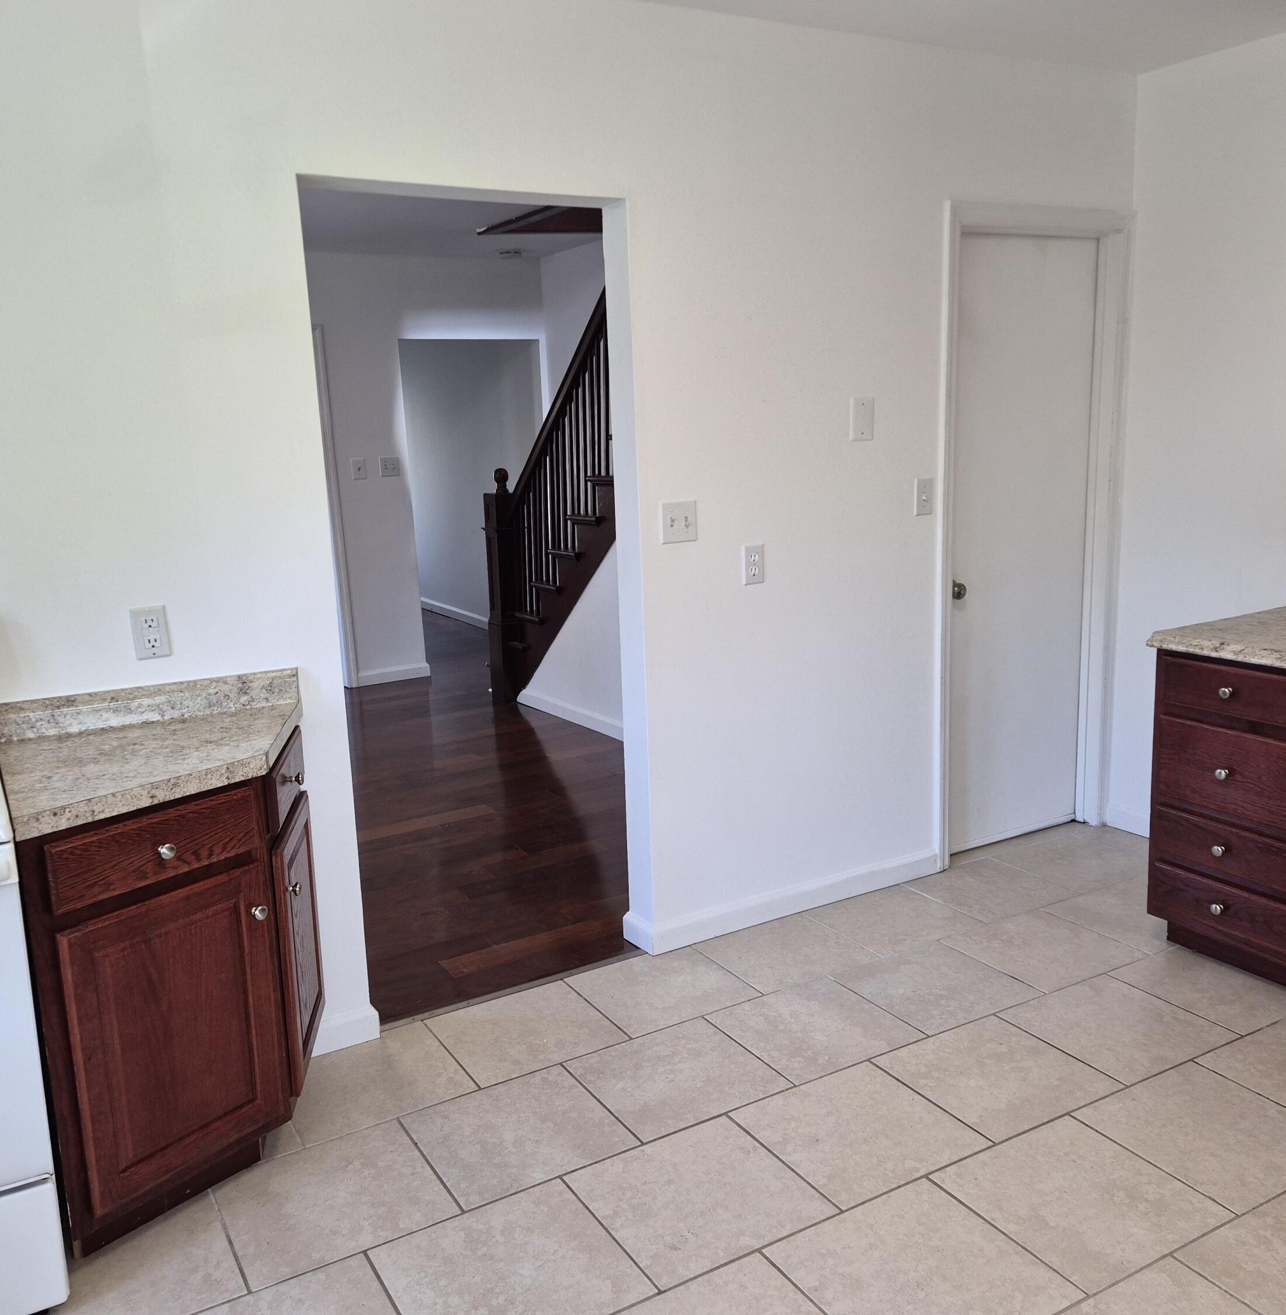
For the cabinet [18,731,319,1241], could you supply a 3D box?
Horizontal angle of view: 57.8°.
[{"bbox_3d":[-0.916,0.643,2.431,0.622,0.852,0.607,-10,13,-34],"label":"cabinet"}]

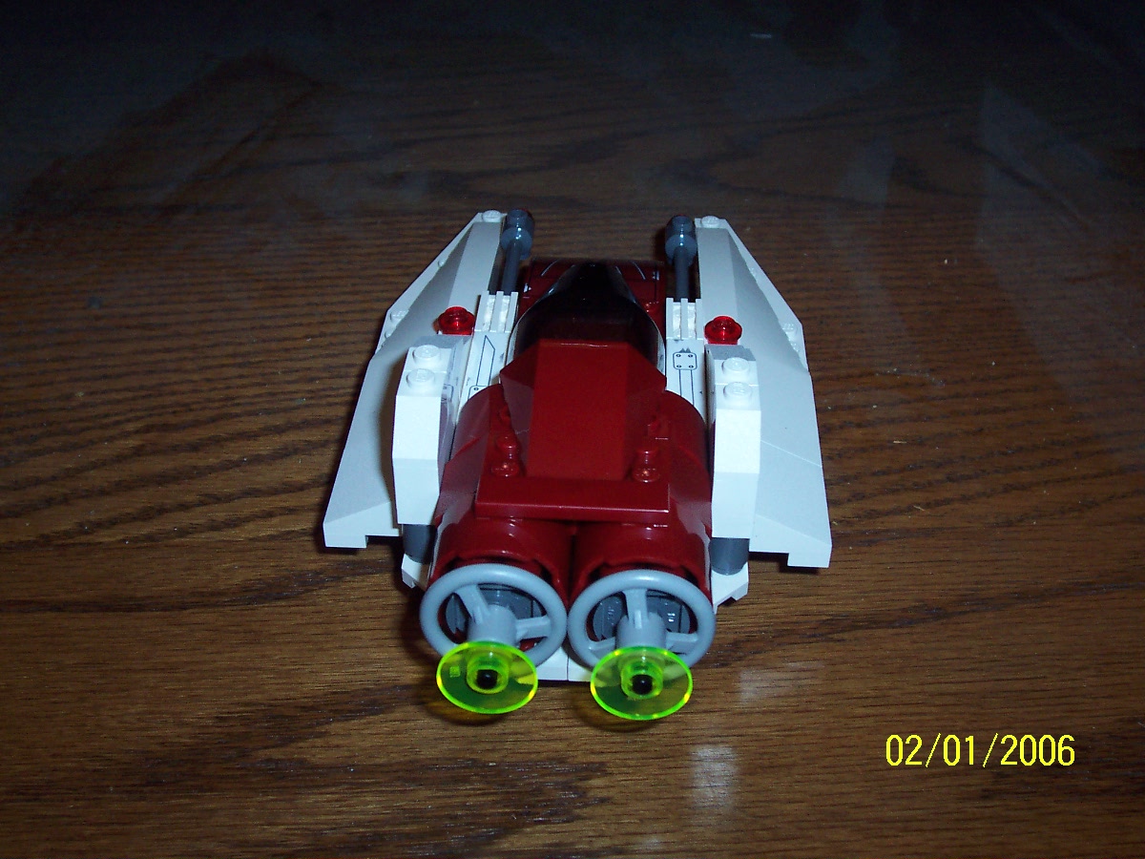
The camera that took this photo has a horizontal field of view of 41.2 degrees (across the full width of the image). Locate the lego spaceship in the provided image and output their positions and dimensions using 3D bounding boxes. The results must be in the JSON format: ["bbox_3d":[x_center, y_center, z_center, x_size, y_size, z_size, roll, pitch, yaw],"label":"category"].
[{"bbox_3d":[0.003,-0.010,0.313,0.096,0.049,0.178,2,35,2],"label":"lego spaceship"}]

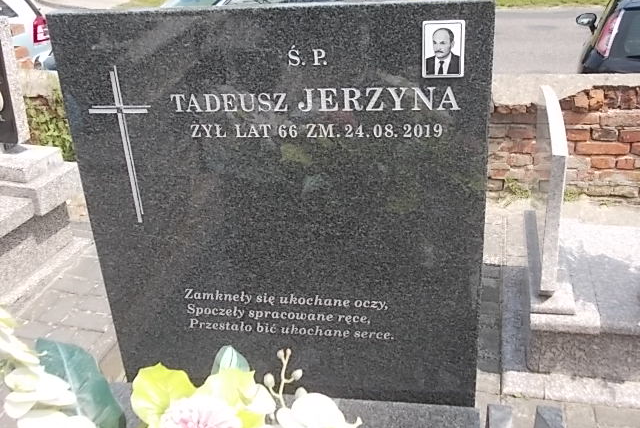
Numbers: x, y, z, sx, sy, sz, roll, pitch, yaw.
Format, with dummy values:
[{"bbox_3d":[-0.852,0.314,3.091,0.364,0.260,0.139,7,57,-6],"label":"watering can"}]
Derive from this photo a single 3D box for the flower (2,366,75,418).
[{"bbox_3d":[-0.394,0.252,0.990,0.092,0.060,0.060,6,26,20],"label":"flower"}]

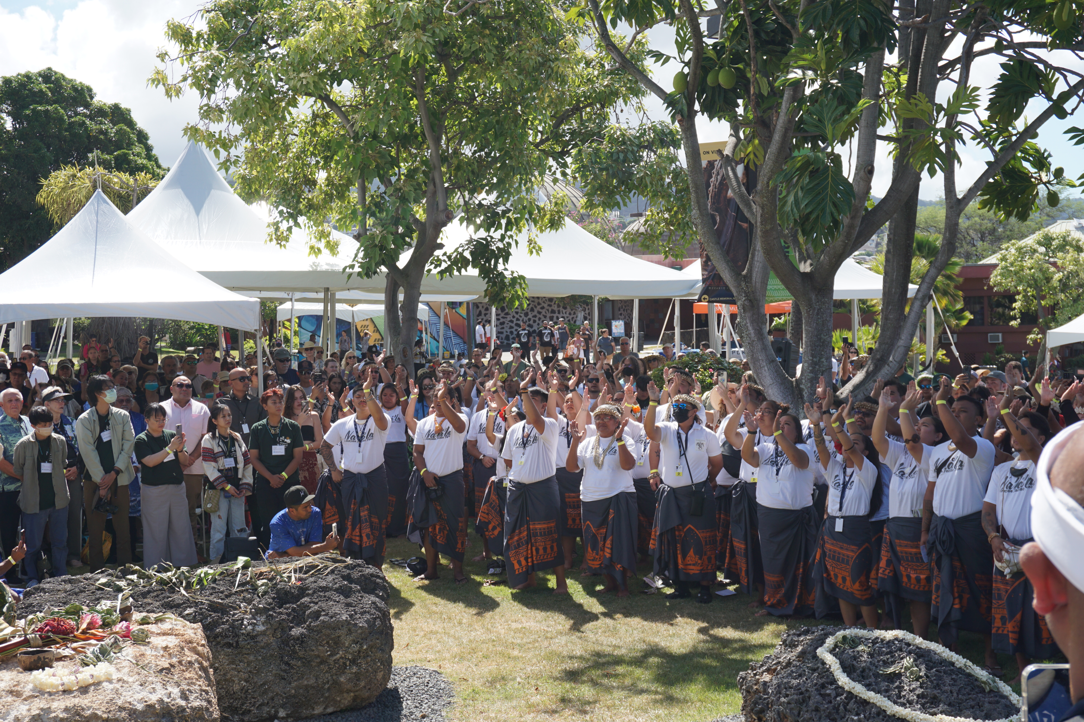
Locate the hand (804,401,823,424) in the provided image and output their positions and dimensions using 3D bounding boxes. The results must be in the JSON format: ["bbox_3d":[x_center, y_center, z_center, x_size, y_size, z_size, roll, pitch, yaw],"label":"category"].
[{"bbox_3d":[1.921,0.369,9.800,0.115,0.165,0.075,-12,5,-4],"label":"hand"}]

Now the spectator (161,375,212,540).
[{"bbox_3d":[-3.415,1.029,13.250,0.560,1.800,0.360,0,2,-12],"label":"spectator"}]

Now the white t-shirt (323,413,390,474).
[{"bbox_3d":[-1.643,0.734,12.300,0.570,0.550,0.320,0,2,-3],"label":"white t-shirt"}]

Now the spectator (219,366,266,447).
[{"bbox_3d":[-2.875,0.979,13.300,0.560,1.790,0.360,-1,3,-27],"label":"spectator"}]

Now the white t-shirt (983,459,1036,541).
[{"bbox_3d":[3.049,0.882,8.850,0.500,0.580,0.310,2,3,37],"label":"white t-shirt"}]

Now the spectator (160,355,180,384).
[{"bbox_3d":[-4.135,0.804,15.400,0.520,1.750,0.330,0,0,-17],"label":"spectator"}]

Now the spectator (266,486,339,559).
[{"bbox_3d":[-1.870,1.463,10.750,0.620,1.030,0.750,-1,3,-30],"label":"spectator"}]

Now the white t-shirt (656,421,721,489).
[{"bbox_3d":[1.260,0.811,11.950,0.550,0.600,0.320,0,2,12],"label":"white t-shirt"}]

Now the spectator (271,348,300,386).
[{"bbox_3d":[-3.032,0.805,16.500,0.550,1.860,0.360,-1,3,-30],"label":"spectator"}]

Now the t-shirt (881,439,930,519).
[{"bbox_3d":[2.561,0.832,9.750,0.380,0.560,0.290,0,0,42],"label":"t-shirt"}]

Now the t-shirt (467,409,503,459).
[{"bbox_3d":[-0.512,0.709,13.400,0.460,0.500,0.290,0,0,8],"label":"t-shirt"}]

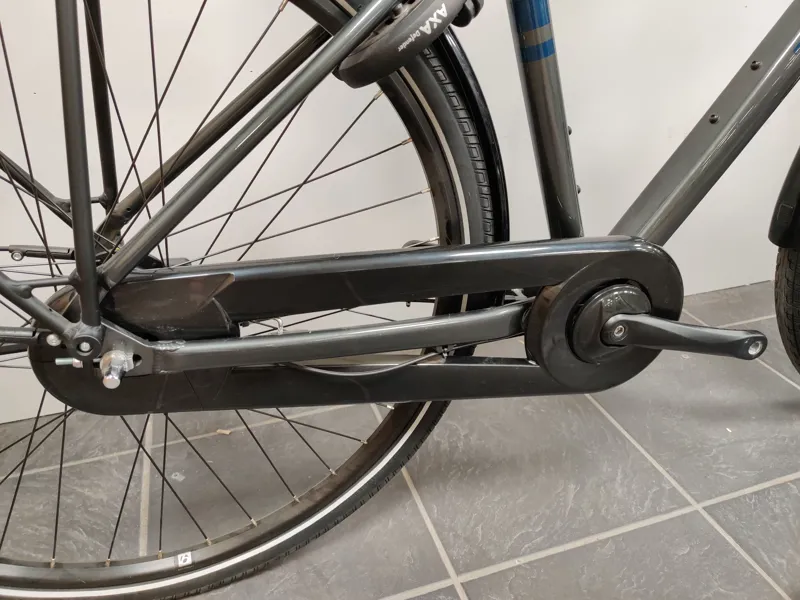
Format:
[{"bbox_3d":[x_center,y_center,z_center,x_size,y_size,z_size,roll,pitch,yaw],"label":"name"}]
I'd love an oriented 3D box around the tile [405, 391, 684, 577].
[{"bbox_3d":[0.171,0.220,0.910,0.334,0.010,0.334,-9,31,-16],"label":"tile"}]

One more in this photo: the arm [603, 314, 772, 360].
[{"bbox_3d":[0.304,0.037,0.673,0.202,0.034,0.030,6,24,-15],"label":"arm"}]

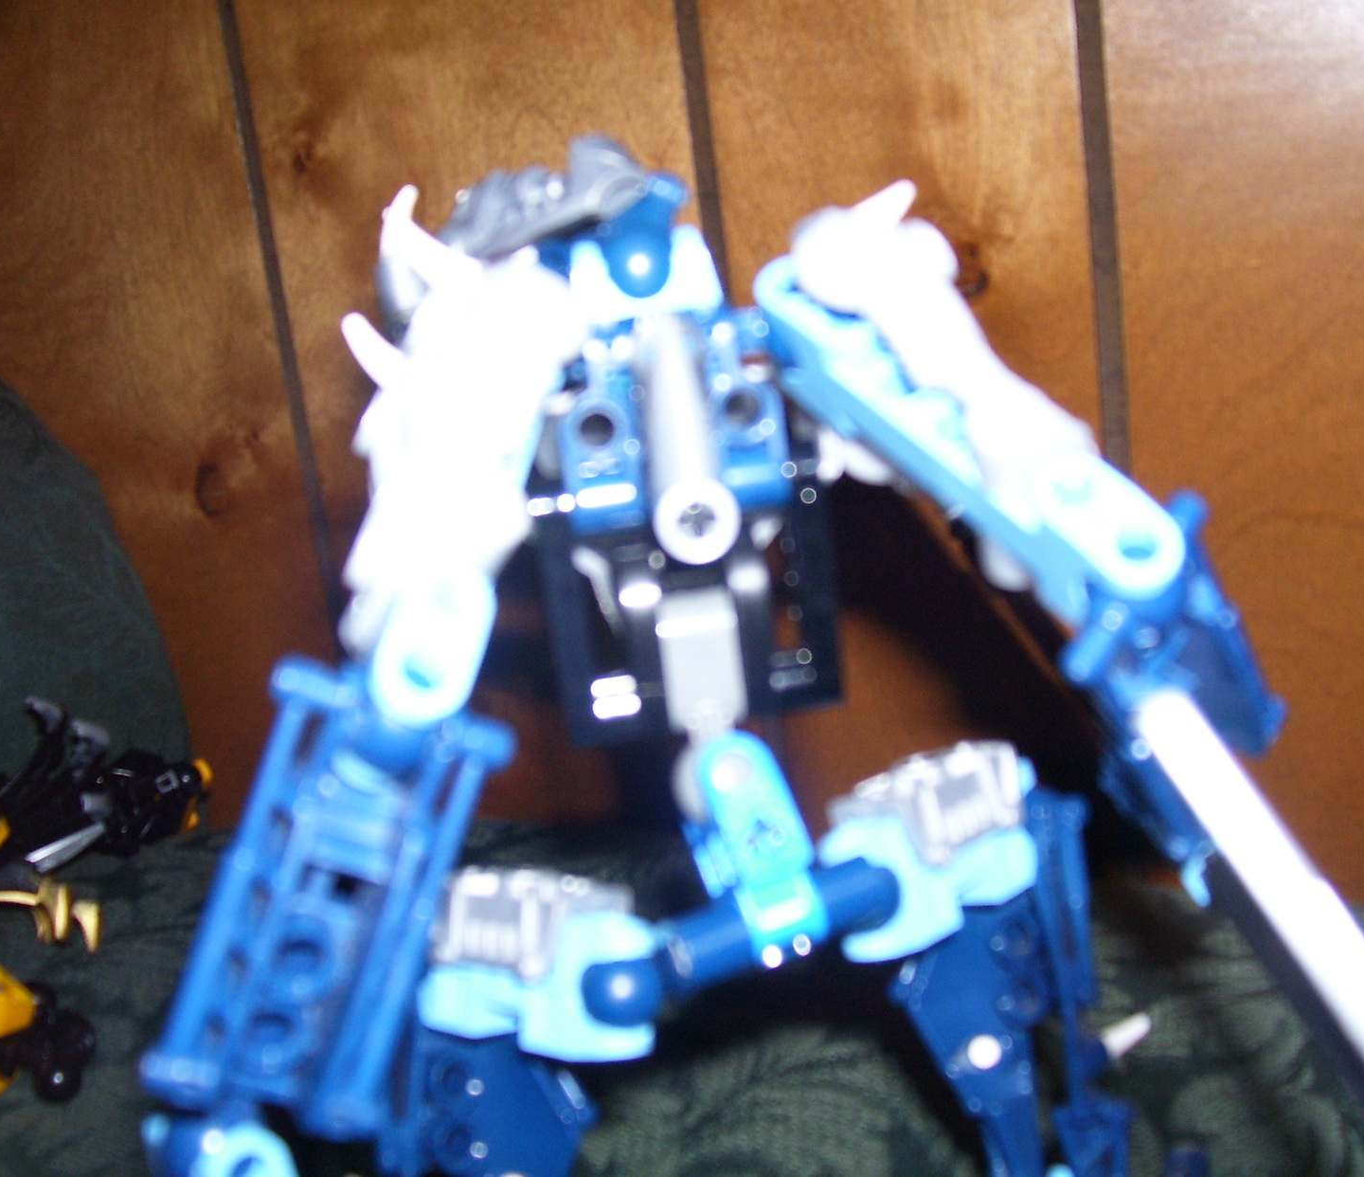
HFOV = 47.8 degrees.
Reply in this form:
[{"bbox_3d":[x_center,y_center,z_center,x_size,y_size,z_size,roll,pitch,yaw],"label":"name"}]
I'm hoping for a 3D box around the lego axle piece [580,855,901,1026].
[{"bbox_3d":[0.007,0.041,0.177,0.040,0.010,0.010,-20,11,-8],"label":"lego axle piece"}]

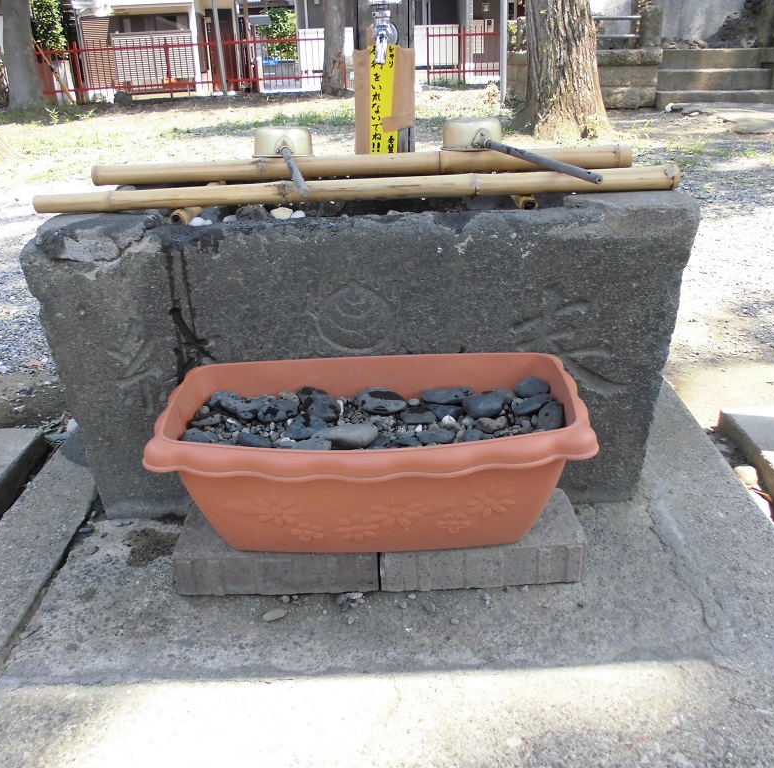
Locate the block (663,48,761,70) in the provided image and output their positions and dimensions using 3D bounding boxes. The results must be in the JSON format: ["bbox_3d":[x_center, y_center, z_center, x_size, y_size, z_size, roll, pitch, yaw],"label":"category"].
[{"bbox_3d":[3.761,-3.800,9.002,1.096,0.217,0.400,3,24,11],"label":"block"}]

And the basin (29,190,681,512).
[{"bbox_3d":[-0.032,-0.090,1.510,1.091,0.573,0.357,-2,25,-1],"label":"basin"}]

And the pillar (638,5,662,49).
[{"bbox_3d":[3.012,-4.129,8.898,0.256,0.451,0.250,-1,25,1],"label":"pillar"}]

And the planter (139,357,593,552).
[{"bbox_3d":[-0.017,0.118,1.209,0.593,0.221,0.310,-2,24,0],"label":"planter"}]

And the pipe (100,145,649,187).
[{"bbox_3d":[-0.046,-0.442,1.558,1.090,0.042,0.042,-2,24,-1],"label":"pipe"}]

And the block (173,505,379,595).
[{"bbox_3d":[-0.176,0.276,1.315,0.326,0.075,0.157,-1,24,0],"label":"block"}]

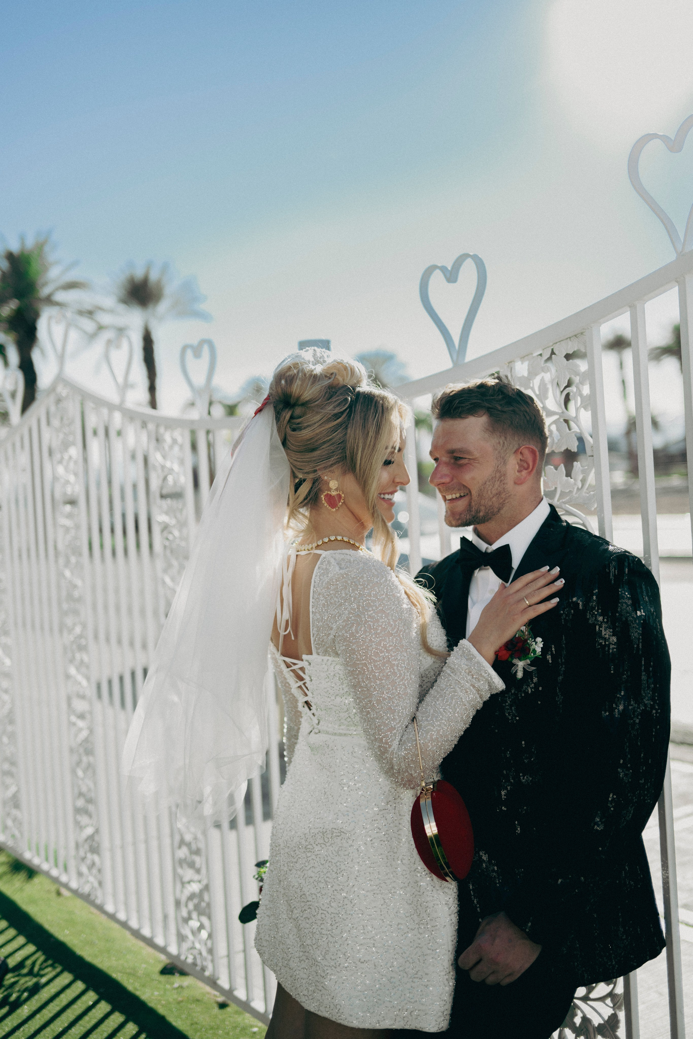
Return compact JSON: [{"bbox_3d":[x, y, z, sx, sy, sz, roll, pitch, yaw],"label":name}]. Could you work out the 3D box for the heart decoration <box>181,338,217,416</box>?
[{"bbox_3d":[-0.436,-0.415,3.418,0.026,0.228,0.190,-4,1,-35],"label":"heart decoration"}]

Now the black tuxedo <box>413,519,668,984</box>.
[{"bbox_3d":[0.314,0.352,1.900,0.480,0.750,0.320,-2,1,40],"label":"black tuxedo"}]

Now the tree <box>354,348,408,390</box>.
[{"bbox_3d":[2.195,-4.822,65.000,3.700,9.800,3.700,-3,1,0],"label":"tree"}]

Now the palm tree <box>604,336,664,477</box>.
[{"bbox_3d":[19.809,-7.848,80.000,4.000,10.000,4.000,-3,1,0],"label":"palm tree"}]

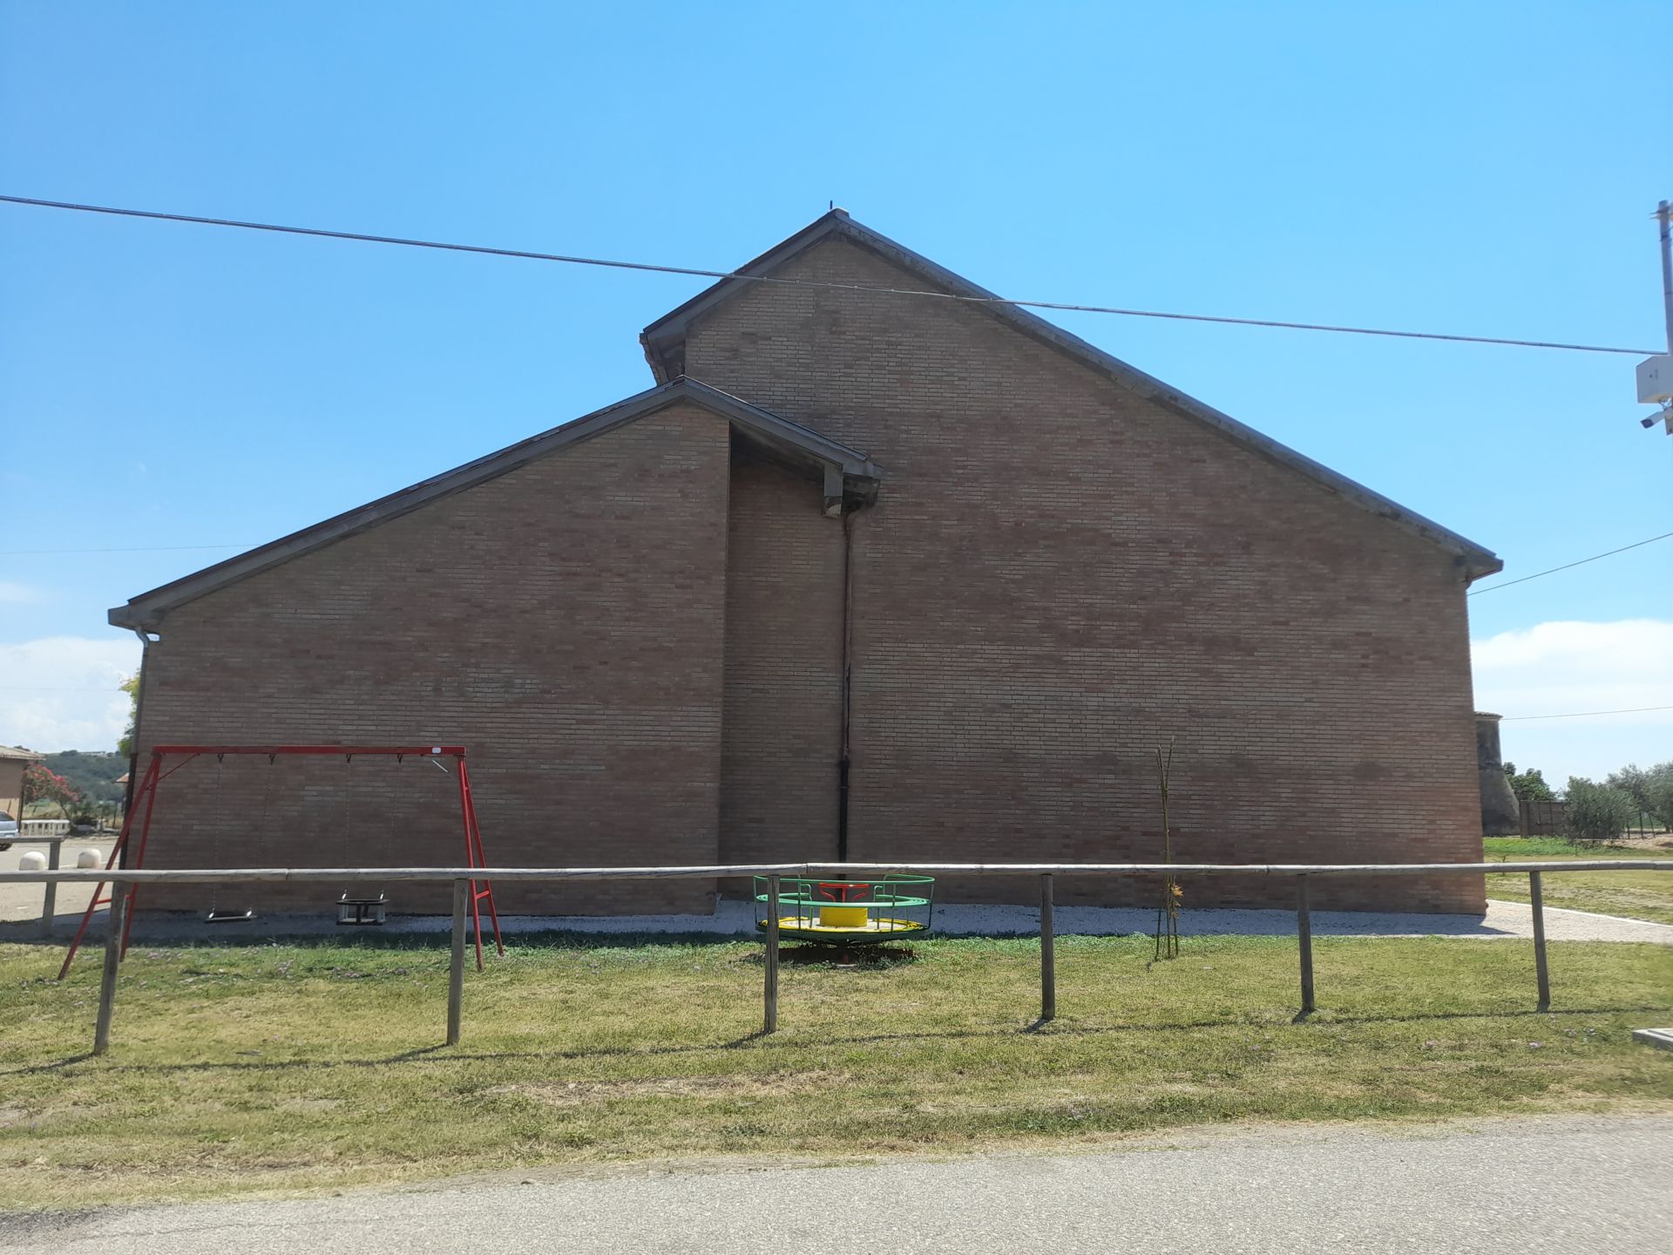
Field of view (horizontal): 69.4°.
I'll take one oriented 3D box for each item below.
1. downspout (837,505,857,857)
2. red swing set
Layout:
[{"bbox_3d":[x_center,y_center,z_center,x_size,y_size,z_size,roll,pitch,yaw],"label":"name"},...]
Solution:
[{"bbox_3d":[0.139,1.098,18.258,0.140,5.980,0.140,1,-9,0],"label":"downspout"},{"bbox_3d":[-5.097,2.184,11.582,3.641,2.065,1.278,2,-9,-7],"label":"red swing set"}]

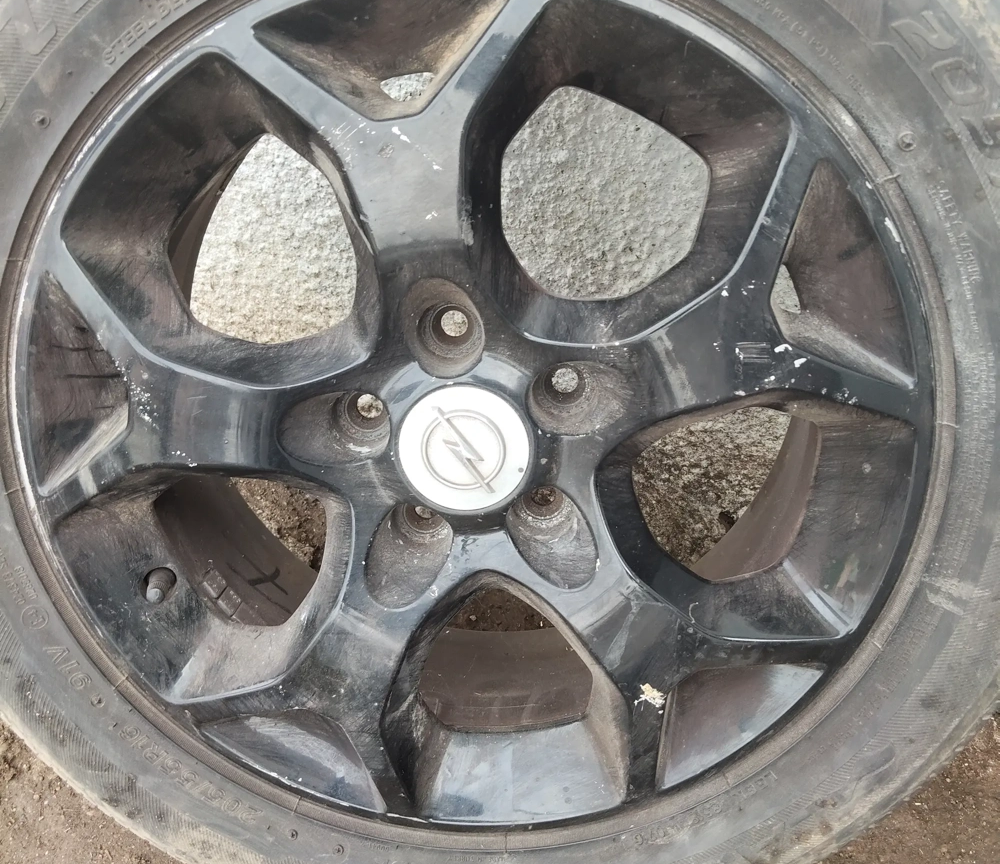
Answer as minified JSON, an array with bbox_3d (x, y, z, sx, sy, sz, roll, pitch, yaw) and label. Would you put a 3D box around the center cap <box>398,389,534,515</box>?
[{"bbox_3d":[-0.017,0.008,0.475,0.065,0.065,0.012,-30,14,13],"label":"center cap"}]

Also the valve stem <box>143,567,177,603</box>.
[{"bbox_3d":[-0.183,0.081,0.520,0.013,0.013,0.036,-3,14,-10],"label":"valve stem"}]

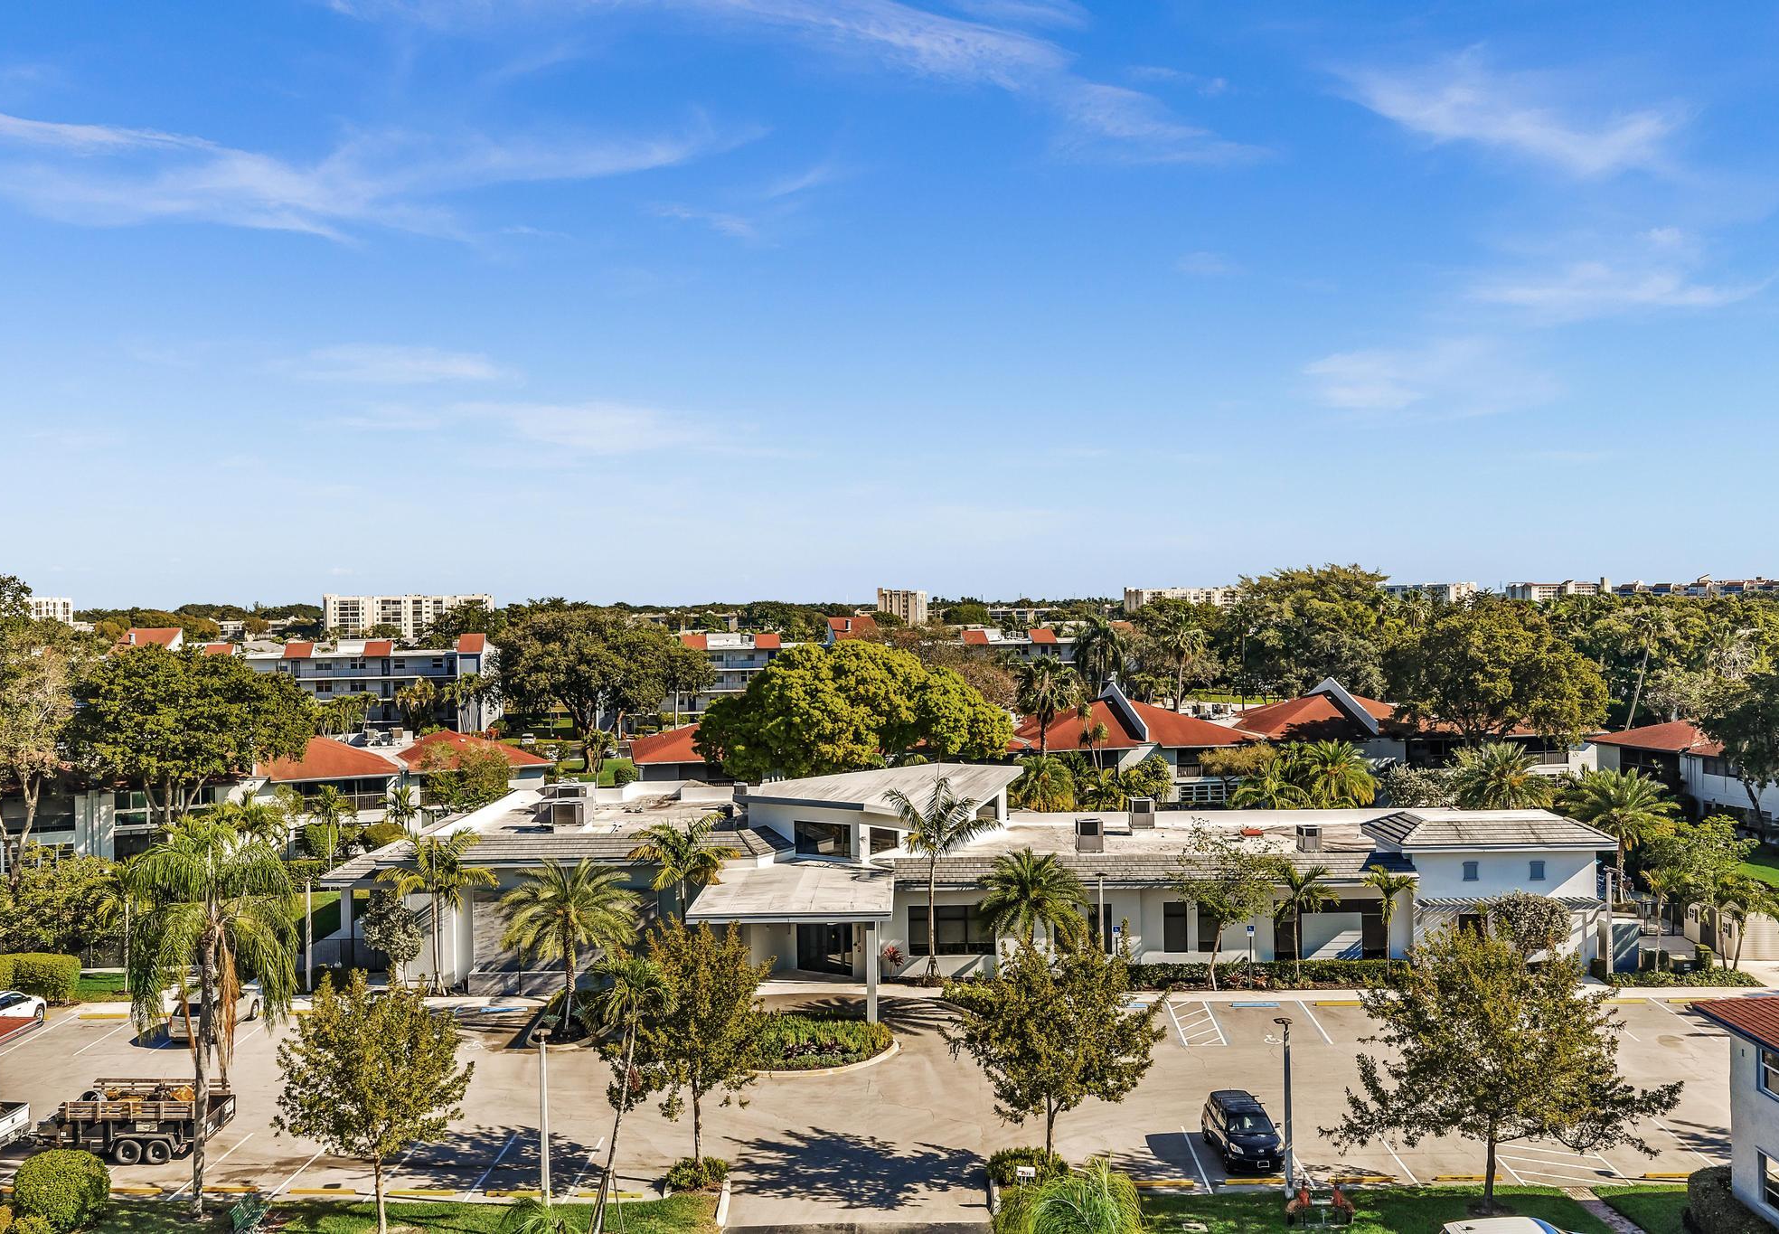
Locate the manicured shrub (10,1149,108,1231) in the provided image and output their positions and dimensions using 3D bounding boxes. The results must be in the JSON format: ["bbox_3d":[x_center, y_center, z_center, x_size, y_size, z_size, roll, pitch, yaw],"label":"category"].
[{"bbox_3d":[-21.622,14.943,37.500,2.600,2.100,2.600,-1,1,-3],"label":"manicured shrub"}]

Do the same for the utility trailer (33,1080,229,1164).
[{"bbox_3d":[-23.050,15.265,43.600,5.600,1.820,2.250,-1,1,-1],"label":"utility trailer"}]

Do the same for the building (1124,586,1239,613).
[{"bbox_3d":[193.489,-8.040,944.261,85.000,21.000,18.500,-1,1,-30],"label":"building"}]

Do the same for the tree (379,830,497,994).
[{"bbox_3d":[-18.898,12.469,60.200,4.900,6.900,4.700,-1,1,0],"label":"tree"}]

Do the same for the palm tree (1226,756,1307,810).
[{"bbox_3d":[23.379,11.878,89.000,5.000,6.400,5.000,-1,1,-3],"label":"palm tree"}]

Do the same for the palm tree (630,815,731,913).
[{"bbox_3d":[-8.883,12.127,61.200,4.400,7.300,4.300,-1,1,0],"label":"palm tree"}]

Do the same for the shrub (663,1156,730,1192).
[{"bbox_3d":[-5.465,15.622,40.600,1.800,0.750,1.550,-1,1,0],"label":"shrub"}]

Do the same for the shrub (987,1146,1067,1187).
[{"bbox_3d":[3.874,15.232,40.600,2.200,0.850,1.800,-1,1,-3],"label":"shrub"}]

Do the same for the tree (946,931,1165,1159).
[{"bbox_3d":[4.695,12.319,41.000,6.200,6.750,6.000,-1,1,-3],"label":"tree"}]

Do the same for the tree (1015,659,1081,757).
[{"bbox_3d":[10.663,9.029,96.500,4.400,12.200,4.400,-1,1,-3],"label":"tree"}]

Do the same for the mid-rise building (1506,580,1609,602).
[{"bbox_3d":[437.581,-11.695,942.727,78.000,22.000,19.000,-1,1,-30],"label":"mid-rise building"}]

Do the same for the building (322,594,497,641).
[{"bbox_3d":[-230.000,0.871,688.000,75.000,21.500,17.000,-1,1,-27],"label":"building"}]

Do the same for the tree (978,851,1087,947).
[{"bbox_3d":[5.684,12.608,57.469,4.333,6.490,4.333,-1,1,2],"label":"tree"}]

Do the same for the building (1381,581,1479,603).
[{"bbox_3d":[316.761,-7.743,853.031,25.000,22.200,61.000,-1,1,-25],"label":"building"}]

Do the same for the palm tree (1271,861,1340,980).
[{"bbox_3d":[17.386,12.851,60.200,2.800,4.950,2.800,-1,1,-3],"label":"palm tree"}]

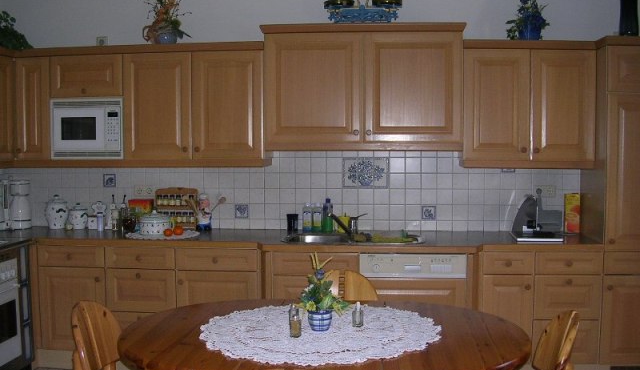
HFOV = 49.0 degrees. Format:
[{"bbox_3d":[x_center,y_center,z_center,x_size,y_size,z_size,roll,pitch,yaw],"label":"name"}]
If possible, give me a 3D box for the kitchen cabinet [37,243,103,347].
[{"bbox_3d":[-1.479,0.674,4.543,0.446,0.663,0.580,0,4,5],"label":"kitchen cabinet"}]

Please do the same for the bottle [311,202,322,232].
[{"bbox_3d":[-0.012,0.212,4.566,0.064,0.196,0.045,0,3,5],"label":"bottle"}]

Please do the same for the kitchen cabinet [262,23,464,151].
[{"bbox_3d":[0.274,-0.594,4.407,1.225,0.760,0.420,0,3,5],"label":"kitchen cabinet"}]

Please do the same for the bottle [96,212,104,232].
[{"bbox_3d":[-1.441,0.242,4.615,0.044,0.123,0.042,0,4,5],"label":"bottle"}]

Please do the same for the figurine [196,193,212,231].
[{"bbox_3d":[-0.761,0.182,4.628,0.100,0.243,0.095,0,4,5],"label":"figurine"}]

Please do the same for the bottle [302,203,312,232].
[{"bbox_3d":[-0.077,0.212,4.572,0.062,0.196,0.045,0,3,5],"label":"bottle"}]

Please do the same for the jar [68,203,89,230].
[{"bbox_3d":[-1.634,0.209,4.753,0.142,0.178,0.135,0,3,0],"label":"jar"}]

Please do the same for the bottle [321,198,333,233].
[{"bbox_3d":[0.052,0.196,4.554,0.068,0.230,0.050,0,3,5],"label":"bottle"}]

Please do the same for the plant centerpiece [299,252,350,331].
[{"bbox_3d":[0.015,0.389,2.587,0.190,0.295,0.175,0,3,5],"label":"plant centerpiece"}]

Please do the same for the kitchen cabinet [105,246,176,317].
[{"bbox_3d":[-1.047,0.680,4.496,0.449,0.663,0.580,0,4,5],"label":"kitchen cabinet"}]

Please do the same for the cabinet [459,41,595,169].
[{"bbox_3d":[1.260,-0.484,4.331,0.800,0.749,0.354,0,4,5],"label":"cabinet"}]

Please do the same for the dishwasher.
[{"bbox_3d":[0.556,0.769,4.284,0.600,0.800,0.580,0,3,5],"label":"dishwasher"}]

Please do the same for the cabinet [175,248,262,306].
[{"bbox_3d":[-0.585,0.737,4.458,0.505,0.760,0.570,0,3,5],"label":"cabinet"}]

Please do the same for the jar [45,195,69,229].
[{"bbox_3d":[-1.780,0.181,4.761,0.158,0.236,0.142,0,3,5],"label":"jar"}]

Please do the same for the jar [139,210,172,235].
[{"bbox_3d":[-1.059,0.235,4.532,0.205,0.155,0.205,0,4,0],"label":"jar"}]

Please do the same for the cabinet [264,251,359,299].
[{"bbox_3d":[-0.014,0.691,4.358,0.537,0.663,0.654,0,4,5],"label":"cabinet"}]

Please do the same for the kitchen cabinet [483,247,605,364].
[{"bbox_3d":[1.288,0.686,4.280,0.697,0.663,0.580,0,4,5],"label":"kitchen cabinet"}]

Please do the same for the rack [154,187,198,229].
[{"bbox_3d":[-0.958,0.157,4.702,0.288,0.280,0.085,0,4,5],"label":"rack"}]

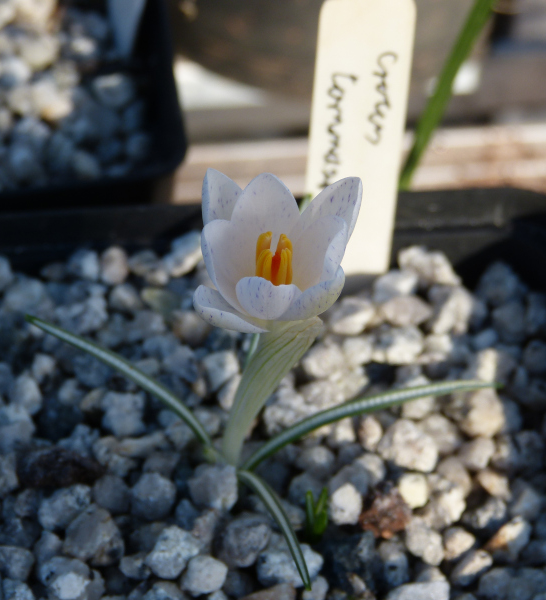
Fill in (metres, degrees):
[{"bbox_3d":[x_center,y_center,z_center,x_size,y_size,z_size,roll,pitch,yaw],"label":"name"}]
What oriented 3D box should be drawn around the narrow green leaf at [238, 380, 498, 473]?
[{"bbox_3d":[0.016,0.020,0.381,0.045,0.010,0.004,-14,51,-14],"label":"narrow green leaf"}]

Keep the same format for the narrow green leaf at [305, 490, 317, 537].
[{"bbox_3d":[0.006,0.034,0.371,0.002,0.013,0.002,-1,48,5],"label":"narrow green leaf"}]

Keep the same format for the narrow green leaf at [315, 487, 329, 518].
[{"bbox_3d":[0.008,0.033,0.372,0.002,0.009,0.002,2,49,0],"label":"narrow green leaf"}]

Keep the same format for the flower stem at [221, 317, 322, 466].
[{"bbox_3d":[-0.001,0.016,0.371,0.009,0.038,0.007,11,48,-10],"label":"flower stem"}]

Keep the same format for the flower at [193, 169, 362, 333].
[{"bbox_3d":[0.001,-0.003,0.349,0.025,0.022,0.023,3,49,0],"label":"flower"}]

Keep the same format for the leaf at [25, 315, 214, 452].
[{"bbox_3d":[-0.026,0.013,0.386,0.041,0.010,0.003,30,54,22],"label":"leaf"}]

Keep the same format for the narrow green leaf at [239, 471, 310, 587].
[{"bbox_3d":[0.000,0.035,0.369,0.003,0.007,0.028,-17,52,-17],"label":"narrow green leaf"}]

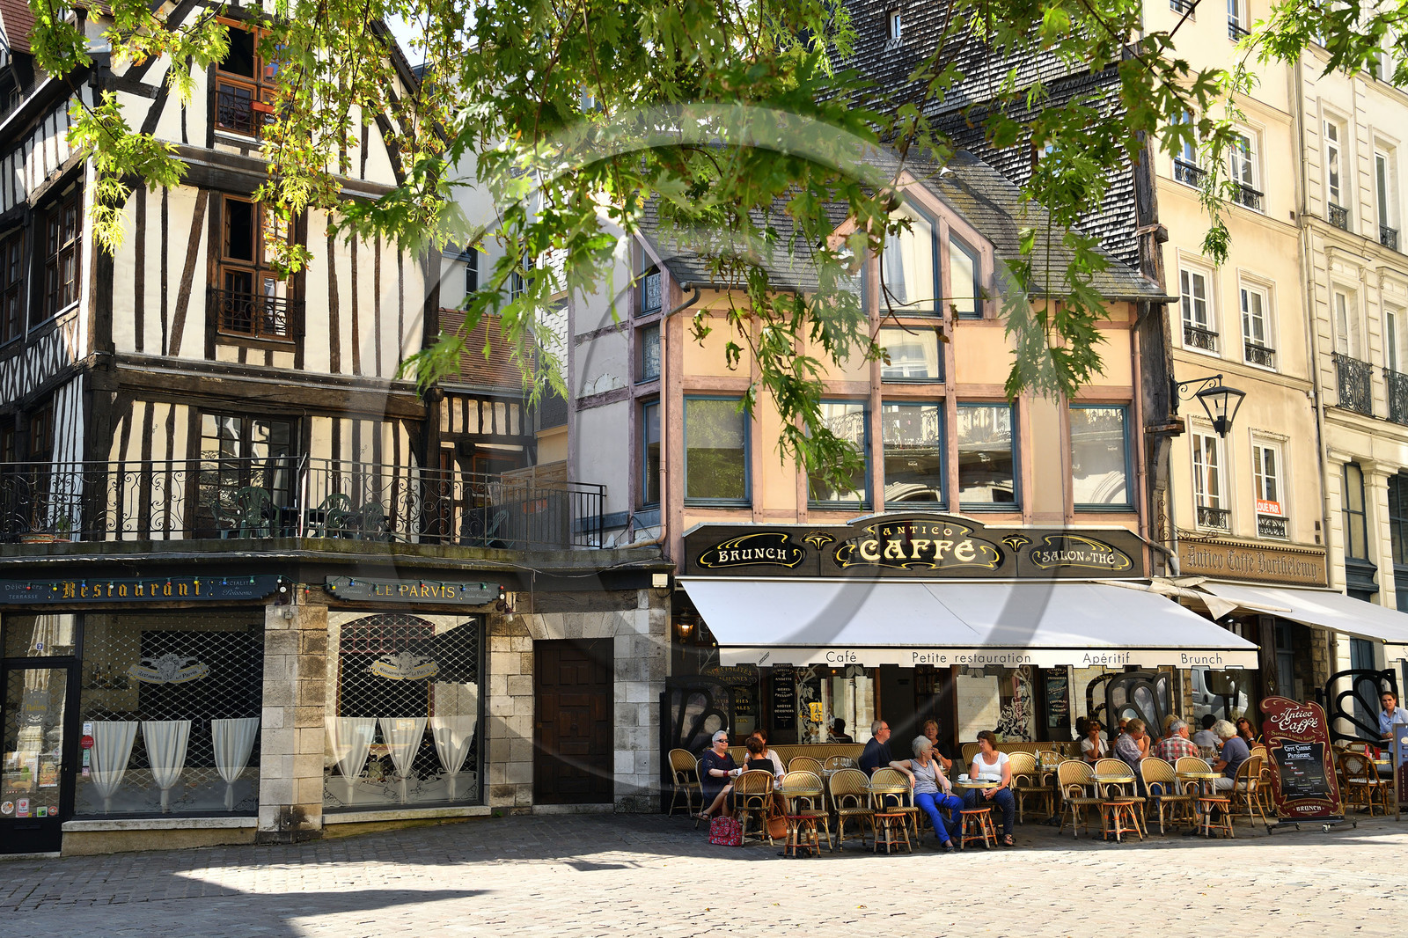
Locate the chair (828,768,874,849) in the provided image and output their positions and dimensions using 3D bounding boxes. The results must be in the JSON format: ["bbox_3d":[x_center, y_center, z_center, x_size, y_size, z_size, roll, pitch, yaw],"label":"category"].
[{"bbox_3d":[1.714,3.915,19.803,0.465,0.880,0.540,1,-8,-12],"label":"chair"}]

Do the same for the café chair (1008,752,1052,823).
[{"bbox_3d":[4.158,4.080,21.939,0.460,0.870,0.550,1,-8,-10],"label":"café chair"}]

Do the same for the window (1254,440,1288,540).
[{"bbox_3d":[9.248,0.332,28.090,0.920,1.590,0.130,7,-11,-43],"label":"window"}]

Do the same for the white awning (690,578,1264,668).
[{"bbox_3d":[3.251,1.943,22.174,6.749,1.282,3.170,1,-8,-10],"label":"white awning"}]

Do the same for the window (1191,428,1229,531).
[{"bbox_3d":[7.602,0.190,25.817,0.874,1.443,0.150,7,-12,-43],"label":"window"}]

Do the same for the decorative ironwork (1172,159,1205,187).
[{"bbox_3d":[7.702,-4.637,27.196,0.900,0.320,0.070,7,-11,-43],"label":"decorative ironwork"}]

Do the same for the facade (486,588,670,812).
[{"bbox_3d":[-1.720,3.143,23.340,2.456,3.004,0.350,0,-8,-3],"label":"facade"}]

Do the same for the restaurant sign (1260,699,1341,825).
[{"bbox_3d":[7.413,3.585,21.292,0.860,1.530,0.120,-13,-14,36],"label":"restaurant sign"}]

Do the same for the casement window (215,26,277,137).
[{"bbox_3d":[-6.461,-5.542,24.705,1.211,1.709,0.150,6,-11,-37],"label":"casement window"}]

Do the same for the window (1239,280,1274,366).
[{"bbox_3d":[9.133,-2.364,28.389,0.920,1.330,0.130,7,-11,-43],"label":"window"}]

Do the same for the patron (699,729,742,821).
[{"bbox_3d":[0.208,3.863,21.578,0.680,1.200,0.500,-7,-10,40],"label":"patron"}]

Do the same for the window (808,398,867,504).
[{"bbox_3d":[1.810,-0.204,23.253,0.861,1.453,0.100,1,-9,-9],"label":"window"}]

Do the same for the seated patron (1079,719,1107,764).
[{"bbox_3d":[5.170,3.984,22.861,0.460,1.270,0.720,1,-8,-12],"label":"seated patron"}]

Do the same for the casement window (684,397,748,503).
[{"bbox_3d":[0.190,-0.265,24.581,0.950,1.570,0.130,1,-8,-10],"label":"casement window"}]

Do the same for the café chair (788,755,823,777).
[{"bbox_3d":[1.340,4.072,21.635,0.450,0.880,0.530,1,-9,-10],"label":"café chair"}]

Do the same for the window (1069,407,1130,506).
[{"bbox_3d":[5.493,-0.160,23.831,0.913,1.466,0.100,1,-9,-9],"label":"window"}]

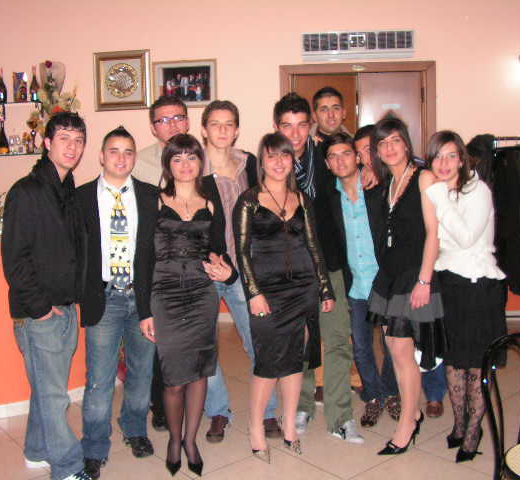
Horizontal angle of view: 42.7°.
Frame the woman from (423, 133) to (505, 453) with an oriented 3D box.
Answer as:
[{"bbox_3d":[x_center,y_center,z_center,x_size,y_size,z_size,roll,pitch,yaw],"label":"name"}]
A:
[{"bbox_3d":[1.033,0.268,3.320,0.410,1.603,0.360,3,9,30],"label":"woman"}]

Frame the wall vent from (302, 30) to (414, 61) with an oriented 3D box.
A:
[{"bbox_3d":[0.818,-1.618,5.579,0.918,0.217,0.150,-1,8,3],"label":"wall vent"}]

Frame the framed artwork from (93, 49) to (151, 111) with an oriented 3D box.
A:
[{"bbox_3d":[-1.180,-1.373,5.761,0.485,0.495,0.060,-1,8,3],"label":"framed artwork"}]

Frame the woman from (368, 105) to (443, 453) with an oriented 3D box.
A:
[{"bbox_3d":[0.740,0.233,3.342,0.380,1.680,0.370,4,9,37],"label":"woman"}]

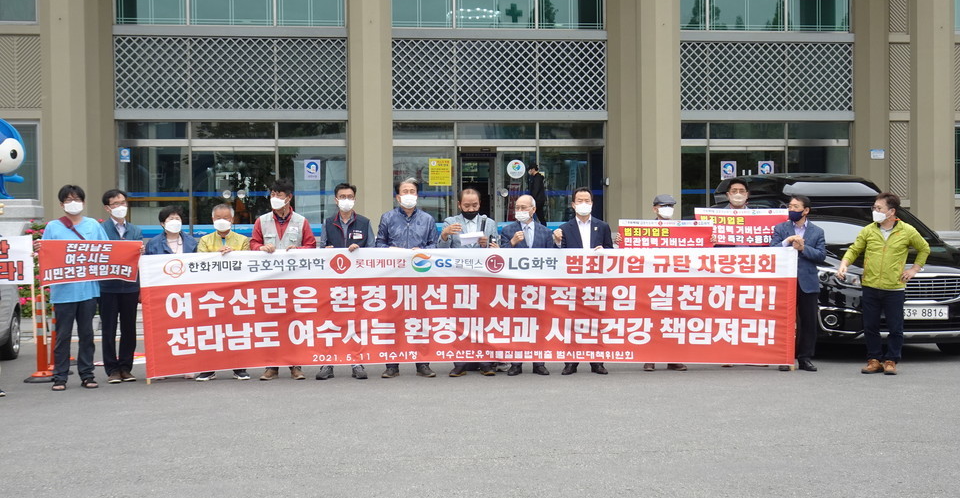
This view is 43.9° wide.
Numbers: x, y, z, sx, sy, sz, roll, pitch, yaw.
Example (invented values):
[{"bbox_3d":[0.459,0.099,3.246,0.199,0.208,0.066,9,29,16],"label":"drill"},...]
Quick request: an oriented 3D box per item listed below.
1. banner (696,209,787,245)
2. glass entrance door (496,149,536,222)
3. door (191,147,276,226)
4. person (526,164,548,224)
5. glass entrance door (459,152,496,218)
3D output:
[{"bbox_3d":[2.439,-0.205,11.100,0.880,0.349,0.020,-1,1,-3],"label":"banner"},{"bbox_3d":[0.872,-1.336,28.461,0.965,2.094,0.080,-1,1,-7],"label":"glass entrance door"},{"bbox_3d":[-5.711,-1.303,27.648,1.935,2.065,0.080,-1,1,-7],"label":"door"},{"bbox_3d":[1.339,-1.119,27.619,0.450,1.720,0.500,-1,1,-7],"label":"person"},{"bbox_3d":[-0.053,-1.313,28.347,0.897,2.074,0.080,-1,1,-7],"label":"glass entrance door"}]

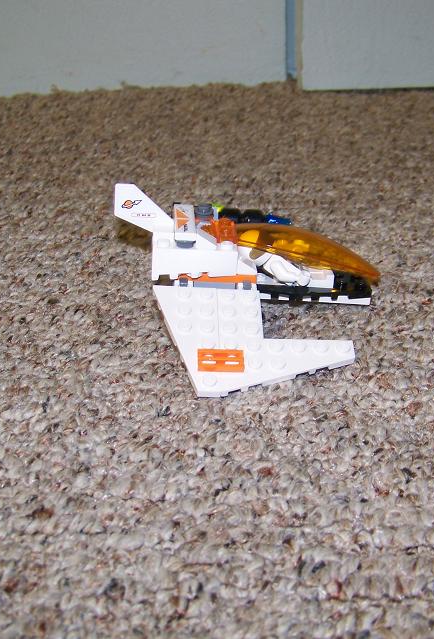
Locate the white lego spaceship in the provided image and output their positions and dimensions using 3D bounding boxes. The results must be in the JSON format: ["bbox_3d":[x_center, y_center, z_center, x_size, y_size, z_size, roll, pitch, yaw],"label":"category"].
[{"bbox_3d":[0.013,-0.027,0.339,0.106,0.051,0.135,2,28,-4],"label":"white lego spaceship"}]

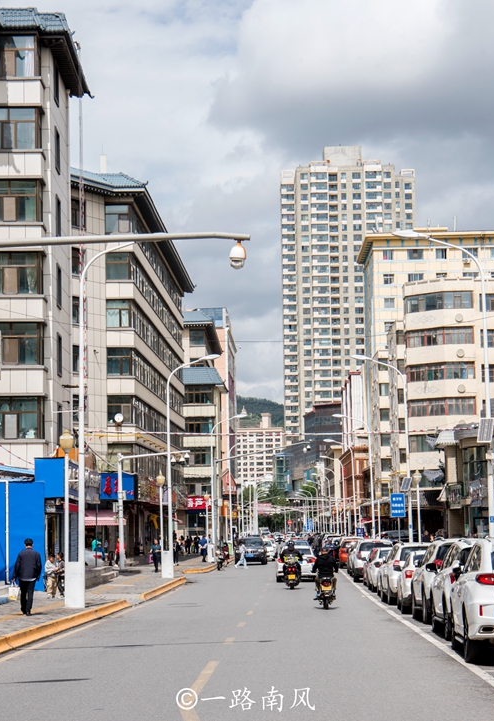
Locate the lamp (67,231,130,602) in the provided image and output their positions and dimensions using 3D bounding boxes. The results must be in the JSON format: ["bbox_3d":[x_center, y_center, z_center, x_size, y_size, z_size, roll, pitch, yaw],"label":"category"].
[{"bbox_3d":[-3.266,1.521,41.180,2.200,9.200,0.450,-1,-6,2],"label":"lamp"}]

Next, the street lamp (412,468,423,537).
[{"bbox_3d":[7.049,6.655,68.545,0.420,4.400,0.420,-1,-6,2],"label":"street lamp"}]

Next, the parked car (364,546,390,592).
[{"bbox_3d":[5.372,7.568,59.058,1.770,1.480,4.500,-1,-6,2],"label":"parked car"}]

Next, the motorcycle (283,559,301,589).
[{"bbox_3d":[1.569,7.376,57.156,0.700,1.120,1.850,-1,-6,2],"label":"motorcycle"}]

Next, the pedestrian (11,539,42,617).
[{"bbox_3d":[-4.937,4.852,36.996,0.580,1.720,0.420,-1,-6,2],"label":"pedestrian"}]

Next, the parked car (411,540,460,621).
[{"bbox_3d":[4.662,4.792,35.768,1.860,1.700,4.600,-1,-6,2],"label":"parked car"}]

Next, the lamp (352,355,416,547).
[{"bbox_3d":[5.792,4.409,70.027,2.500,9.348,0.400,-1,-6,2],"label":"lamp"}]

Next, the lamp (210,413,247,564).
[{"bbox_3d":[-1.267,7.781,101.280,2.200,9.200,0.450,-1,-6,2],"label":"lamp"}]

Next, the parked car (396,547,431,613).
[{"bbox_3d":[4.669,5.499,40.958,1.780,1.480,4.500,-1,-6,2],"label":"parked car"}]

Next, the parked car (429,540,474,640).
[{"bbox_3d":[4.222,3.943,28.732,1.830,1.650,4.400,-1,-6,2],"label":"parked car"}]

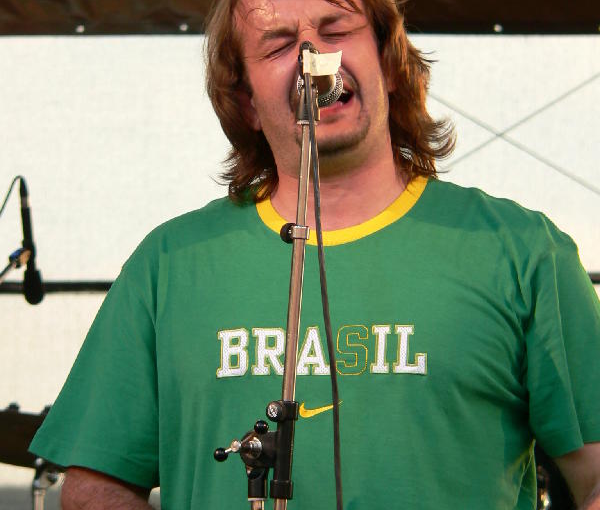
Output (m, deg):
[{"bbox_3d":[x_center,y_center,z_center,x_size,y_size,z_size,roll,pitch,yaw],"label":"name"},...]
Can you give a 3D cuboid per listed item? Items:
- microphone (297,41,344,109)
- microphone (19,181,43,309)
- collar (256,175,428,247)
[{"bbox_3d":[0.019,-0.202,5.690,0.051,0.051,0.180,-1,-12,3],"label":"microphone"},{"bbox_3d":[-0.565,-0.028,10.800,0.044,0.265,0.044,-4,2,0],"label":"microphone"},{"bbox_3d":[0.049,-0.048,5.950,0.198,0.105,0.165,0,-10,0],"label":"collar"}]

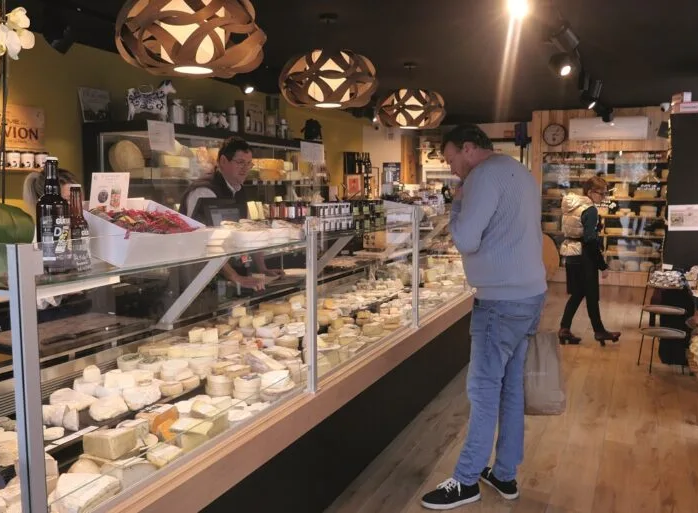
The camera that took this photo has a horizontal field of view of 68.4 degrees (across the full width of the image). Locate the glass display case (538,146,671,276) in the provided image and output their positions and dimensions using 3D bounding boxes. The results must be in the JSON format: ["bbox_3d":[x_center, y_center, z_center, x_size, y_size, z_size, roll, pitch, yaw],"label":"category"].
[{"bbox_3d":[3.709,-0.682,7.450,1.600,1.740,0.550,3,7,26],"label":"glass display case"}]

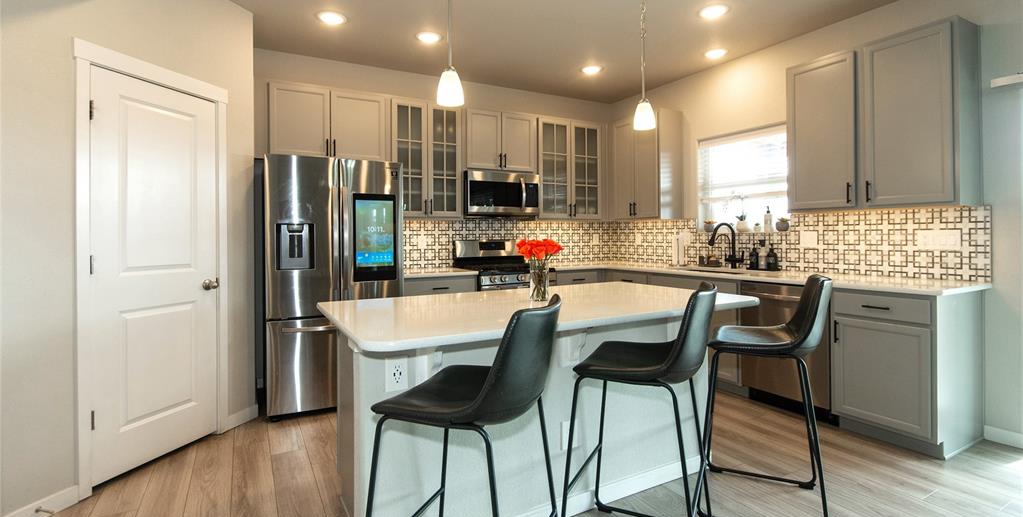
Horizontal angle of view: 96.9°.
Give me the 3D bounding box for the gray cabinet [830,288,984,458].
[{"bbox_3d":[2.379,0.627,2.735,0.617,0.885,0.504,-2,3,-28],"label":"gray cabinet"}]

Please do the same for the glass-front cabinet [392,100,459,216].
[{"bbox_3d":[-0.788,-0.861,4.141,0.656,1.016,0.324,-2,3,-29],"label":"glass-front cabinet"}]

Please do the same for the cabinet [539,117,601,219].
[{"bbox_3d":[0.550,-0.910,4.889,0.784,1.023,0.334,-2,3,-28],"label":"cabinet"}]

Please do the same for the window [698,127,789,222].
[{"bbox_3d":[2.044,-0.671,4.009,0.091,0.843,0.862,-2,3,-28],"label":"window"}]

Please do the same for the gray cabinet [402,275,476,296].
[{"bbox_3d":[-0.713,0.557,4.070,0.630,0.829,0.624,-2,3,-29],"label":"gray cabinet"}]

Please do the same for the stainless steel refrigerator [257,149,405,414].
[{"bbox_3d":[-1.407,0.175,3.565,0.924,1.792,0.802,-2,3,-28],"label":"stainless steel refrigerator"}]

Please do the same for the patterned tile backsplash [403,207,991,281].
[{"bbox_3d":[0.812,-0.102,3.379,2.597,0.457,3.245,-2,3,-29],"label":"patterned tile backsplash"}]

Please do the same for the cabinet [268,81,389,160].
[{"bbox_3d":[-1.503,-1.067,3.767,0.888,0.555,0.334,-2,3,-28],"label":"cabinet"}]

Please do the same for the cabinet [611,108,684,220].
[{"bbox_3d":[1.359,-0.901,4.699,0.330,1.009,0.756,-2,3,-29],"label":"cabinet"}]

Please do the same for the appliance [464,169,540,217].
[{"bbox_3d":[-0.152,-0.609,4.467,0.767,0.415,0.423,-2,3,-28],"label":"appliance"}]

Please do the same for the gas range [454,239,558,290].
[{"bbox_3d":[-0.076,0.431,4.385,0.771,1.194,0.688,-2,3,-28],"label":"gas range"}]

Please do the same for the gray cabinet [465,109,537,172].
[{"bbox_3d":[-0.162,-1.116,4.494,0.767,0.557,0.334,-2,3,-28],"label":"gray cabinet"}]

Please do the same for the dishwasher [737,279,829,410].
[{"bbox_3d":[2.070,0.554,3.160,0.620,0.775,0.605,-2,3,-29],"label":"dishwasher"}]

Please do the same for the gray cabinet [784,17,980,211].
[{"bbox_3d":[2.324,-0.832,2.927,0.330,1.019,0.902,-2,3,-29],"label":"gray cabinet"}]

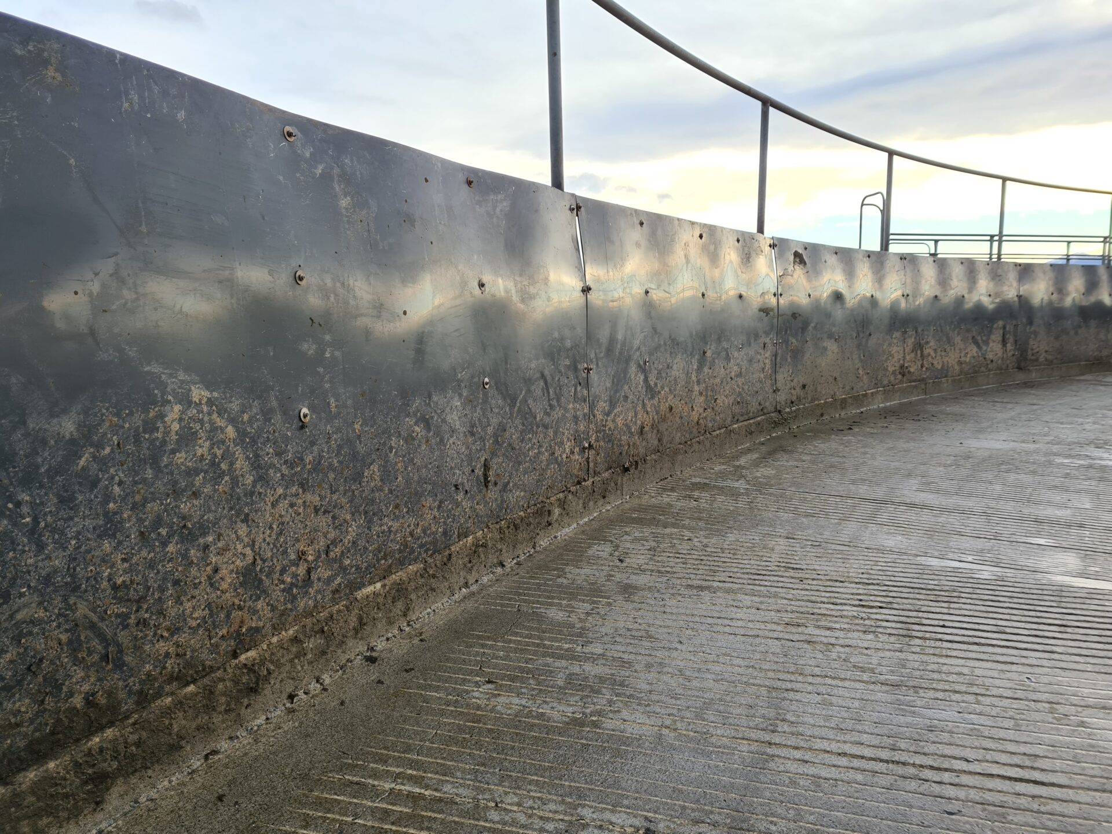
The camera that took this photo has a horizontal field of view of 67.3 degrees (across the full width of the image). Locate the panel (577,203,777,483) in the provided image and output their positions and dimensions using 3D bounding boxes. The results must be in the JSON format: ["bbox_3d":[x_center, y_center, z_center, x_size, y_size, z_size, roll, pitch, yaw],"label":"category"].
[{"bbox_3d":[0.756,-0.455,4.438,0.063,1.143,2.508,1,7,32],"label":"panel"}]

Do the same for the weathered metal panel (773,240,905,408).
[{"bbox_3d":[2.239,-0.724,6.432,0.063,1.143,2.508,2,7,41],"label":"weathered metal panel"}]

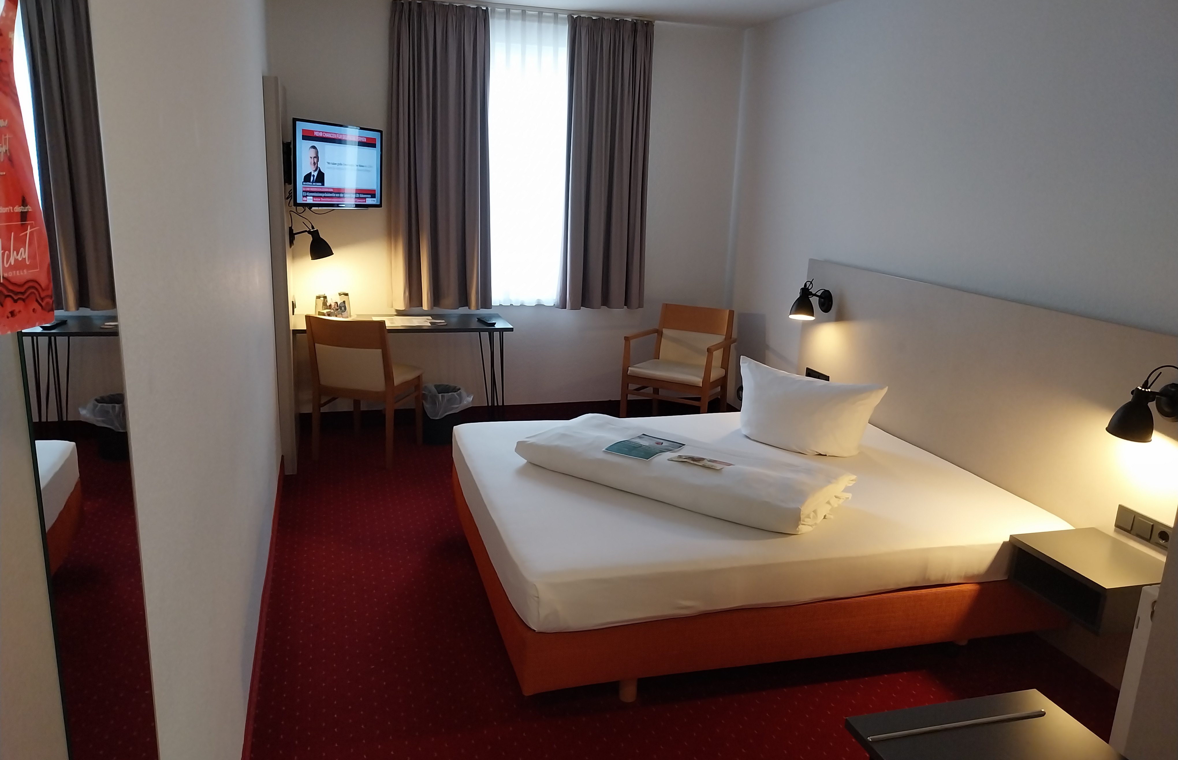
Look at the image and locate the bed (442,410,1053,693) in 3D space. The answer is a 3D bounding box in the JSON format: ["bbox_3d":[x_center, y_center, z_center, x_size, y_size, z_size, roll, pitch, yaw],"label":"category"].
[{"bbox_3d":[0.550,0.583,3.633,1.995,0.460,1.646,-2,14,-16],"label":"bed"}]

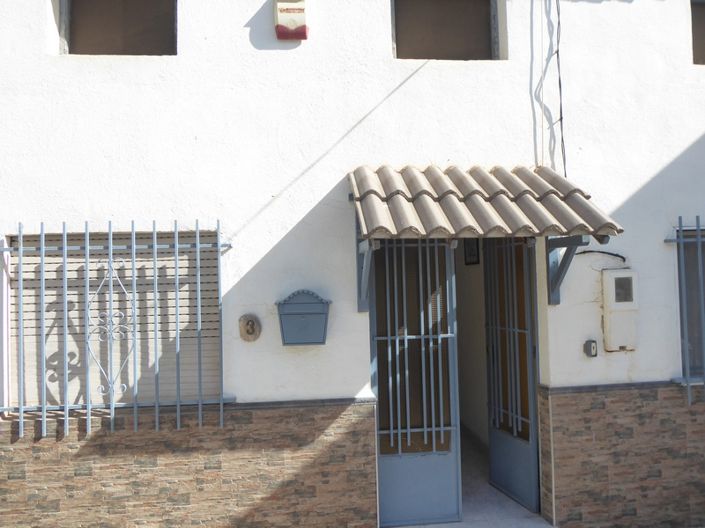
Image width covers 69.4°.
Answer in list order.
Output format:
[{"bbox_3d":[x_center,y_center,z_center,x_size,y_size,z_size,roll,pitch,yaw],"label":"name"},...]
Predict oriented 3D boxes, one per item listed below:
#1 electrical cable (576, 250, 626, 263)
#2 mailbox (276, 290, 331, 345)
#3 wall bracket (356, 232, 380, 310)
[{"bbox_3d":[1.709,-0.050,3.507,0.381,0.087,0.040,-1,-2,-6],"label":"electrical cable"},{"bbox_3d":[-0.312,0.349,3.304,0.356,0.353,0.105,-1,-2,-4],"label":"mailbox"},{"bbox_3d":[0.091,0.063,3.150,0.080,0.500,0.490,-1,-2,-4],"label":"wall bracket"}]

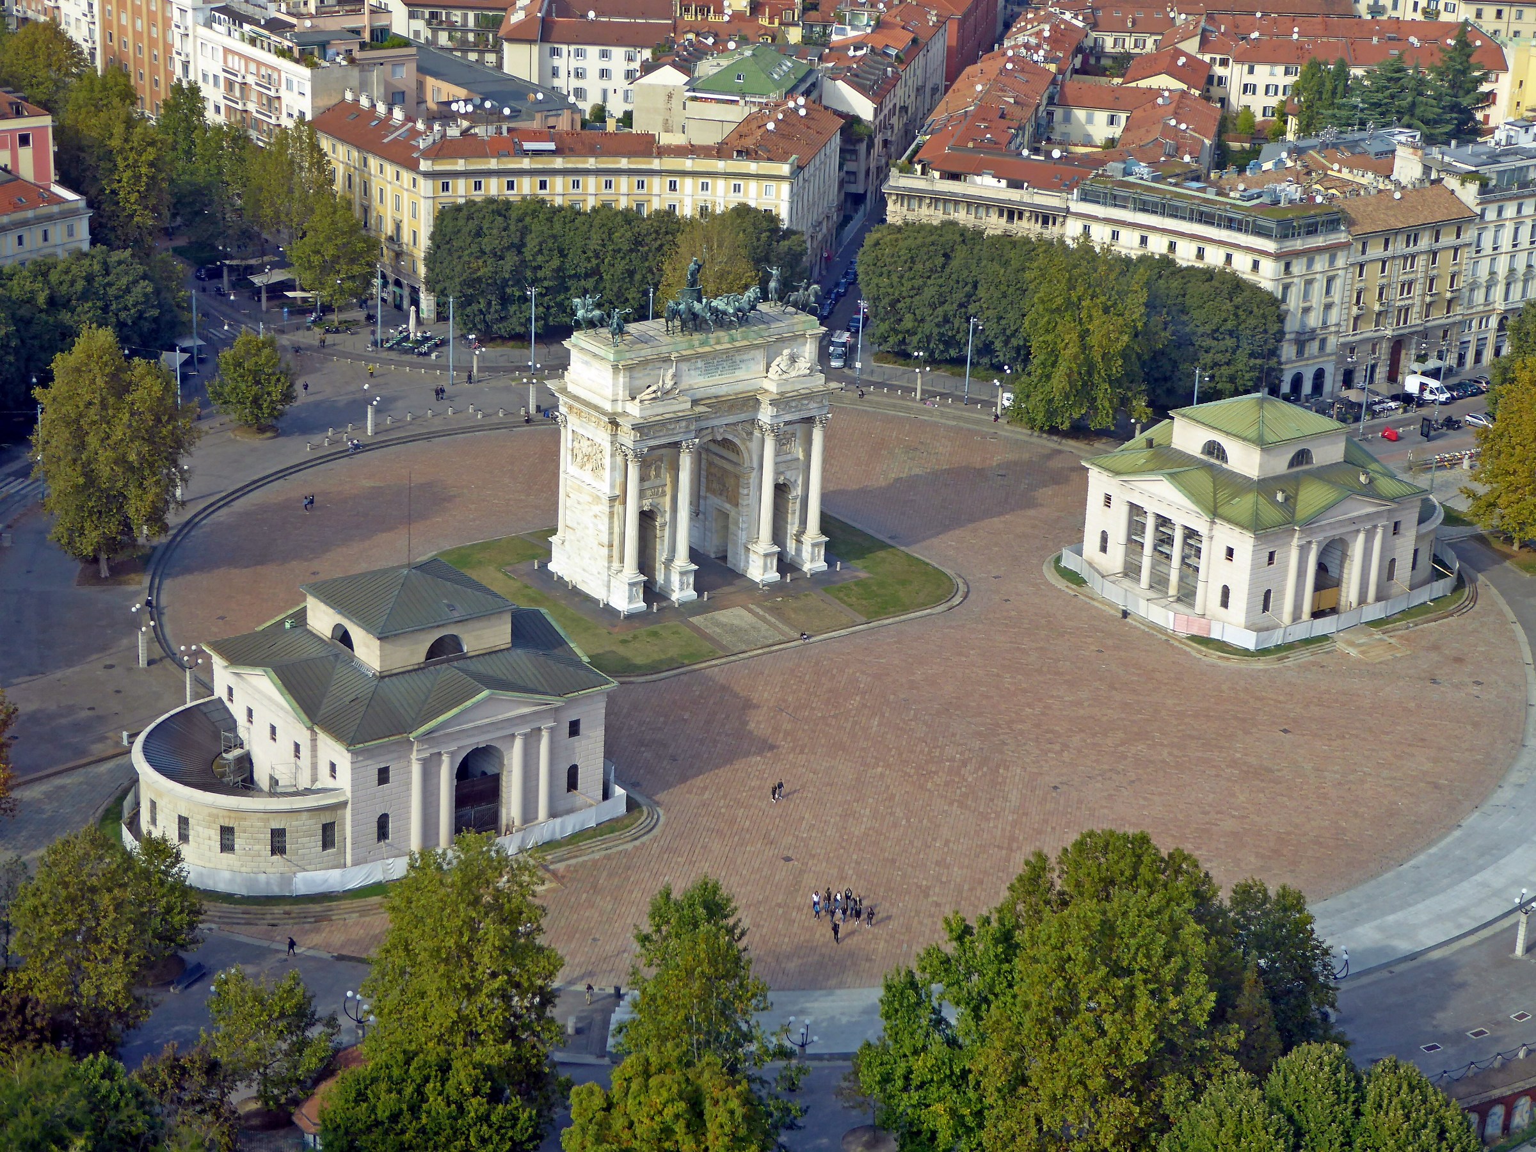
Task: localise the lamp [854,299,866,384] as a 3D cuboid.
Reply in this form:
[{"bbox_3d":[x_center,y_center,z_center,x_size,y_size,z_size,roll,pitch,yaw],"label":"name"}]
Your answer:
[{"bbox_3d":[11.070,-27.327,338.503,1.000,10.500,1.600,11,22,18],"label":"lamp"}]

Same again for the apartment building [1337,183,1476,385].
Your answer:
[{"bbox_3d":[73.963,-36.237,355.227,24.000,21.900,14.000,-13,26,-36],"label":"apartment building"}]

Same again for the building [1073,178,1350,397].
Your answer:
[{"bbox_3d":[51.812,-34.396,344.753,31.000,23.600,14.500,17,25,32],"label":"building"}]

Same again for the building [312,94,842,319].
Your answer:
[{"bbox_3d":[-21.732,-47.015,367.697,69.000,22.600,35.000,0,21,-9],"label":"building"}]

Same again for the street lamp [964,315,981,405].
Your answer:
[{"bbox_3d":[23.557,-25.067,334.539,1.000,10.500,1.800,11,22,18],"label":"street lamp"}]

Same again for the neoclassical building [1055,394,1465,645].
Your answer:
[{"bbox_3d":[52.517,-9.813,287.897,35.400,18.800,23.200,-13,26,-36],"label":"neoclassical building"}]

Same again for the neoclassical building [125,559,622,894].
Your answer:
[{"bbox_3d":[-33.146,9.129,226.201,35.500,18.600,23.400,-13,26,-36],"label":"neoclassical building"}]

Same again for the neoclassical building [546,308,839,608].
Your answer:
[{"bbox_3d":[-7.015,-14.544,275.864,25.200,29.800,14.200,-13,26,-36],"label":"neoclassical building"}]

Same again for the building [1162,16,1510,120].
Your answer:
[{"bbox_3d":[96.634,-83.975,489.865,55.000,16.500,30.000,0,21,-9],"label":"building"}]

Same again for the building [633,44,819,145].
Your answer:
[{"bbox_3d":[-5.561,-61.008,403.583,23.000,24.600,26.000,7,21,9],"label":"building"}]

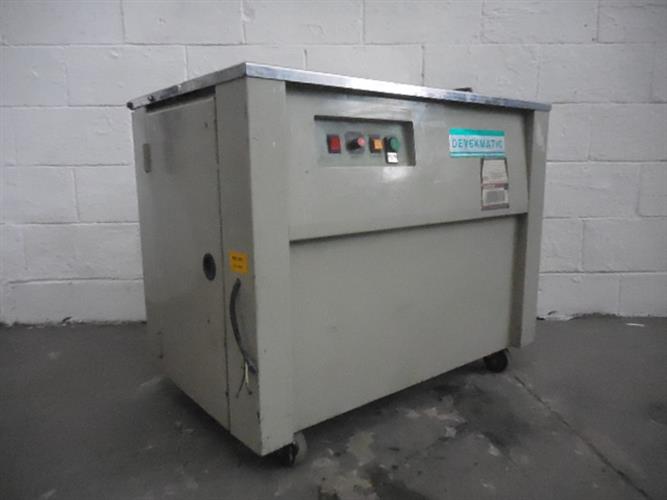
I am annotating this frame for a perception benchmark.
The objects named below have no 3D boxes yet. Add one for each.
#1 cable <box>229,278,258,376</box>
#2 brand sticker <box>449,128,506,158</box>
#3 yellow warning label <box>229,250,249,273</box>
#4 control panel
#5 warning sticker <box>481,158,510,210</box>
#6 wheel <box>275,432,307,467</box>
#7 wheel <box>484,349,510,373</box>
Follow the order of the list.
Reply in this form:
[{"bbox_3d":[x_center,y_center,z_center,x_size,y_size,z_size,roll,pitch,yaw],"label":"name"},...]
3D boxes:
[{"bbox_3d":[-0.171,0.141,0.835,0.036,0.178,0.080,-8,12,-38],"label":"cable"},{"bbox_3d":[0.354,-0.257,1.163,0.225,0.069,0.005,-8,4,-38],"label":"brand sticker"},{"bbox_3d":[-0.165,0.022,0.833,0.005,0.039,0.068,-8,12,-38],"label":"yellow warning label"},{"bbox_3d":[0.064,-0.212,0.957,0.258,0.094,0.032,-8,4,-38],"label":"control panel"},{"bbox_3d":[0.406,-0.166,1.202,0.115,0.129,0.005,-8,4,-38],"label":"warning sticker"},{"bbox_3d":[-0.088,0.398,0.968,0.068,0.070,0.036,0,10,0],"label":"wheel"},{"bbox_3d":[0.469,0.320,1.401,0.068,0.068,0.032,0,10,0],"label":"wheel"}]

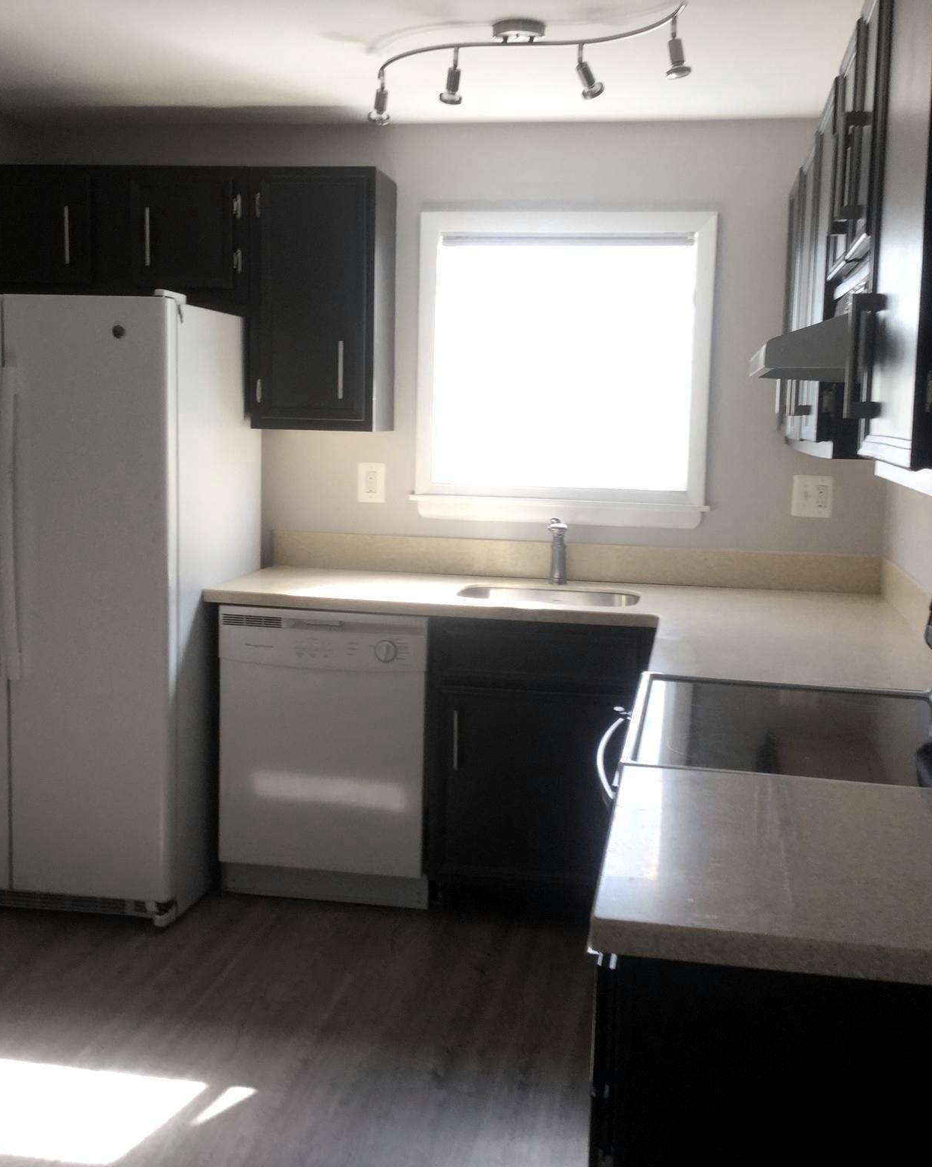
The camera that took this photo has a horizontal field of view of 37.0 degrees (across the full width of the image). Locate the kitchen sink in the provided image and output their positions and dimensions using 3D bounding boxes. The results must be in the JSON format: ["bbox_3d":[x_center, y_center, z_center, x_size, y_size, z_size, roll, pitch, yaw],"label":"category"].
[{"bbox_3d":[0.236,0.129,3.991,0.530,0.180,0.370,3,8,9],"label":"kitchen sink"}]

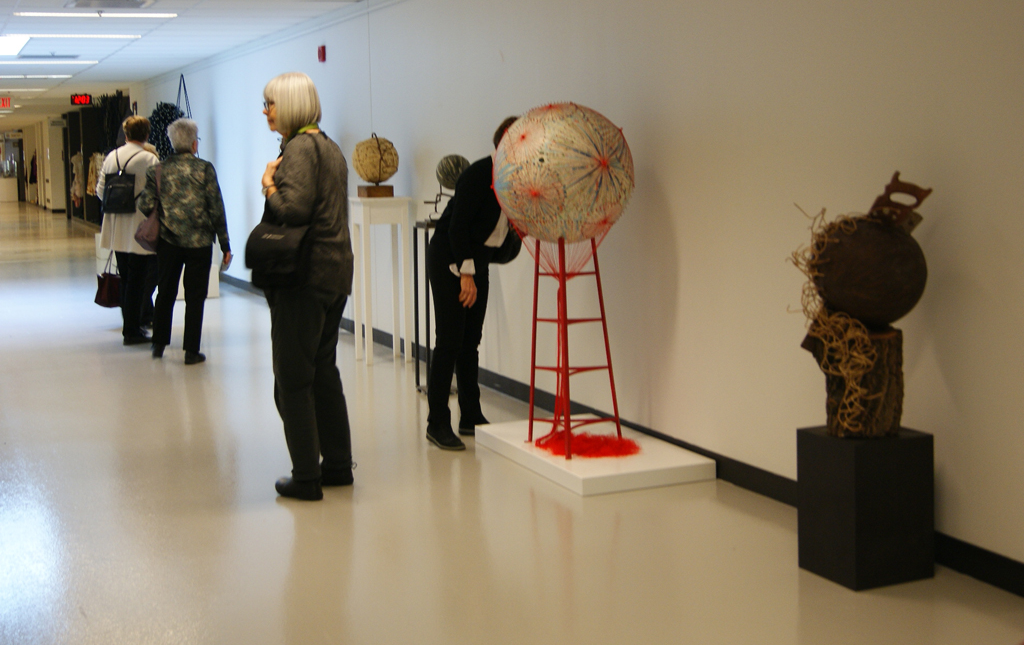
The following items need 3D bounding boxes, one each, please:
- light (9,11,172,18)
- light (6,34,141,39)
[{"bbox_3d":[-3.114,-2.301,9.584,1.170,0.050,0.130,-4,8,-24],"label":"light"},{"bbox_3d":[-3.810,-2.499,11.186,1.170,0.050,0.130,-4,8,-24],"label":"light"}]

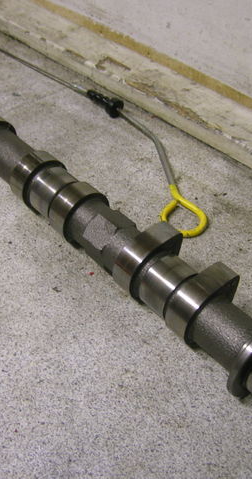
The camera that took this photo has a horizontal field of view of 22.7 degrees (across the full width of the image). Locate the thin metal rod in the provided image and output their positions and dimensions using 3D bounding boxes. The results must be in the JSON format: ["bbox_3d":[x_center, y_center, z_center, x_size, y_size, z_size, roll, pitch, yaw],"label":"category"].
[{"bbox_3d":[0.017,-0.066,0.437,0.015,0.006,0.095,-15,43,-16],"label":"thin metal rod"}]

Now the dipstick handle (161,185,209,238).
[{"bbox_3d":[0.034,-0.019,0.384,0.028,0.005,0.050,-4,41,-4],"label":"dipstick handle"}]

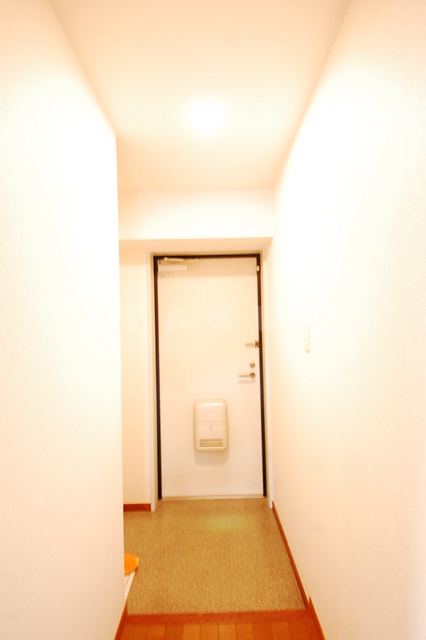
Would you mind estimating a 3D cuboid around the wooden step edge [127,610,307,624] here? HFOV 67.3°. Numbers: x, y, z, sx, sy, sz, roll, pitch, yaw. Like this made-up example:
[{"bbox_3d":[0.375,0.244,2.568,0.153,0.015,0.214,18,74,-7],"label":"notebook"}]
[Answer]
[{"bbox_3d":[0.021,1.372,1.443,0.837,0.050,0.060,-1,-3,0],"label":"wooden step edge"}]

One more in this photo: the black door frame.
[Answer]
[{"bbox_3d":[-0.026,0.454,2.666,0.888,2.000,0.090,-1,-3,0],"label":"black door frame"}]

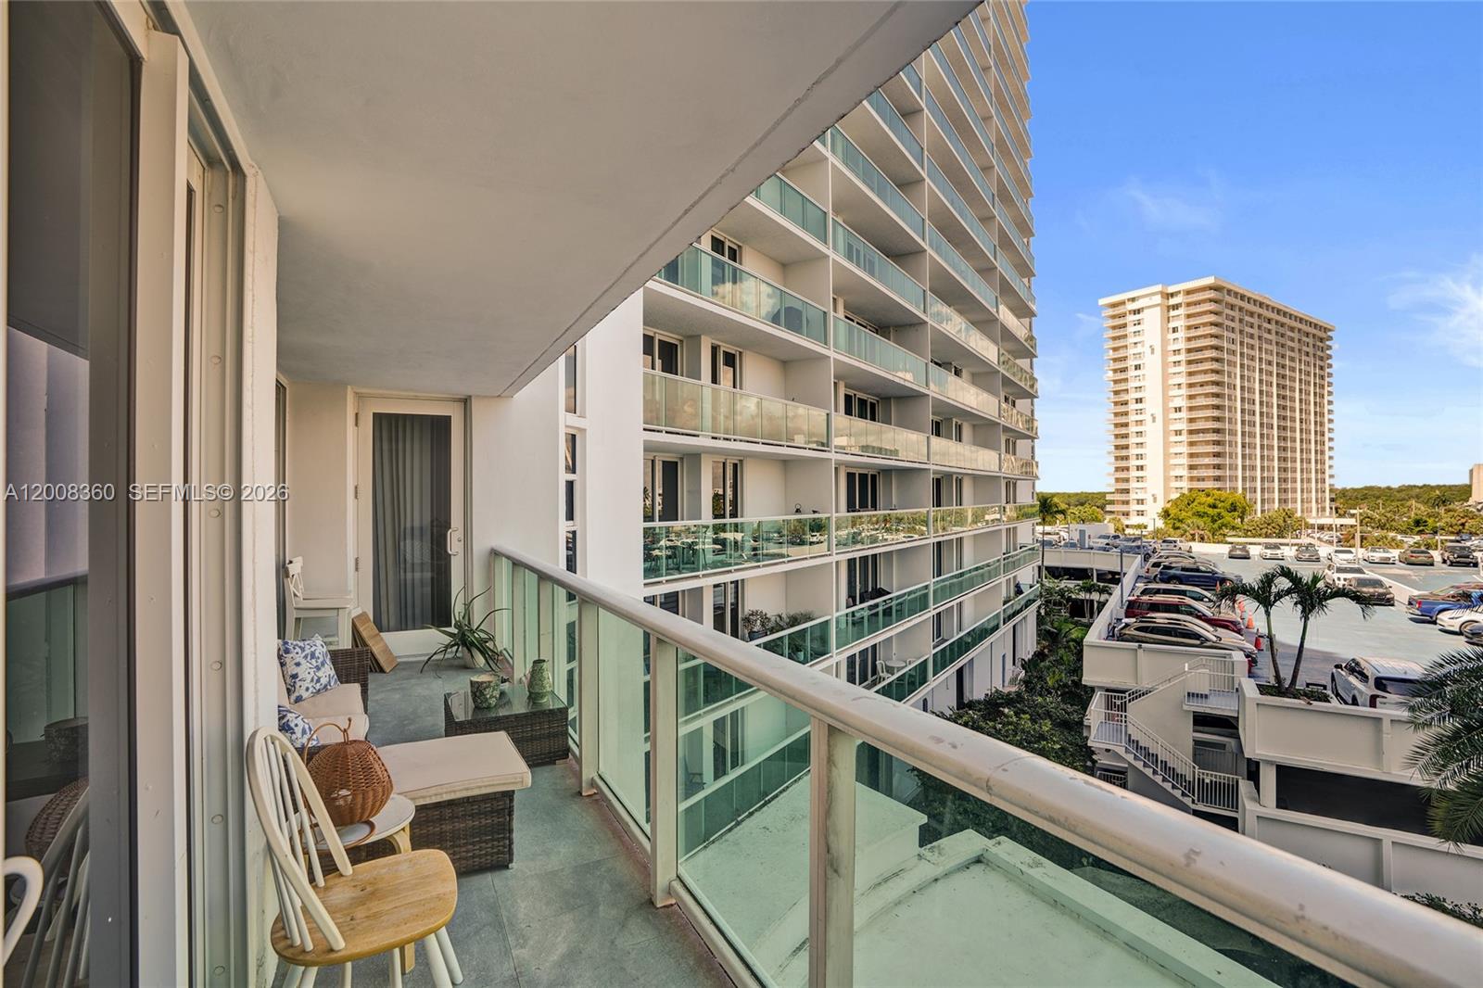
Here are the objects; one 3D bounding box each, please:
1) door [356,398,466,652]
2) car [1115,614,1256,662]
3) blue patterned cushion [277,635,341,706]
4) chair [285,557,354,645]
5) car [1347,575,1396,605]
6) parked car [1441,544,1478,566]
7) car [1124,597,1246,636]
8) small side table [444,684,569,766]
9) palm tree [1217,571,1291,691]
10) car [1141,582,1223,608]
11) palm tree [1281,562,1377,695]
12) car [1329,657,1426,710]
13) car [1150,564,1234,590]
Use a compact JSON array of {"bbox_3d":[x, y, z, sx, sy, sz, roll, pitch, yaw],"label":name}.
[{"bbox_3d":[-3.070,0.310,6.150,0.940,2.400,0.080,0,0,-27],"label":"door"},{"bbox_3d":[17.643,5.783,26.300,4.650,1.620,1.850,-1,0,34],"label":"car"},{"bbox_3d":[-2.600,1.035,3.940,0.130,0.370,0.370,-20,-2,4],"label":"blue patterned cushion"},{"bbox_3d":[-3.490,1.047,5.459,0.450,1.010,0.440,0,0,-24],"label":"chair"},{"bbox_3d":[41.760,6.390,43.730,1.830,1.450,4.700,0,0,34],"label":"car"},{"bbox_3d":[72.200,6.100,66.200,1.900,1.870,4.600,0,0,34],"label":"parked car"},{"bbox_3d":[22.050,6.180,32.930,4.950,1.800,1.940,0,0,34],"label":"car"},{"bbox_3d":[-1.399,1.372,3.893,0.590,0.320,0.600,0,0,-28],"label":"small side table"},{"bbox_3d":[14.440,3.759,18.600,1.950,3.250,1.950,-1,0,34],"label":"palm tree"},{"bbox_3d":[25.030,6.160,37.200,4.950,1.800,1.930,0,0,34],"label":"car"},{"bbox_3d":[19.600,4.550,22.100,2.500,4.300,2.500,0,0,34],"label":"palm tree"},{"bbox_3d":[20.260,6.160,20.660,1.950,1.780,4.950,0,0,34],"label":"car"},{"bbox_3d":[31.523,5.806,45.500,4.850,1.700,1.920,-1,0,34],"label":"car"}]

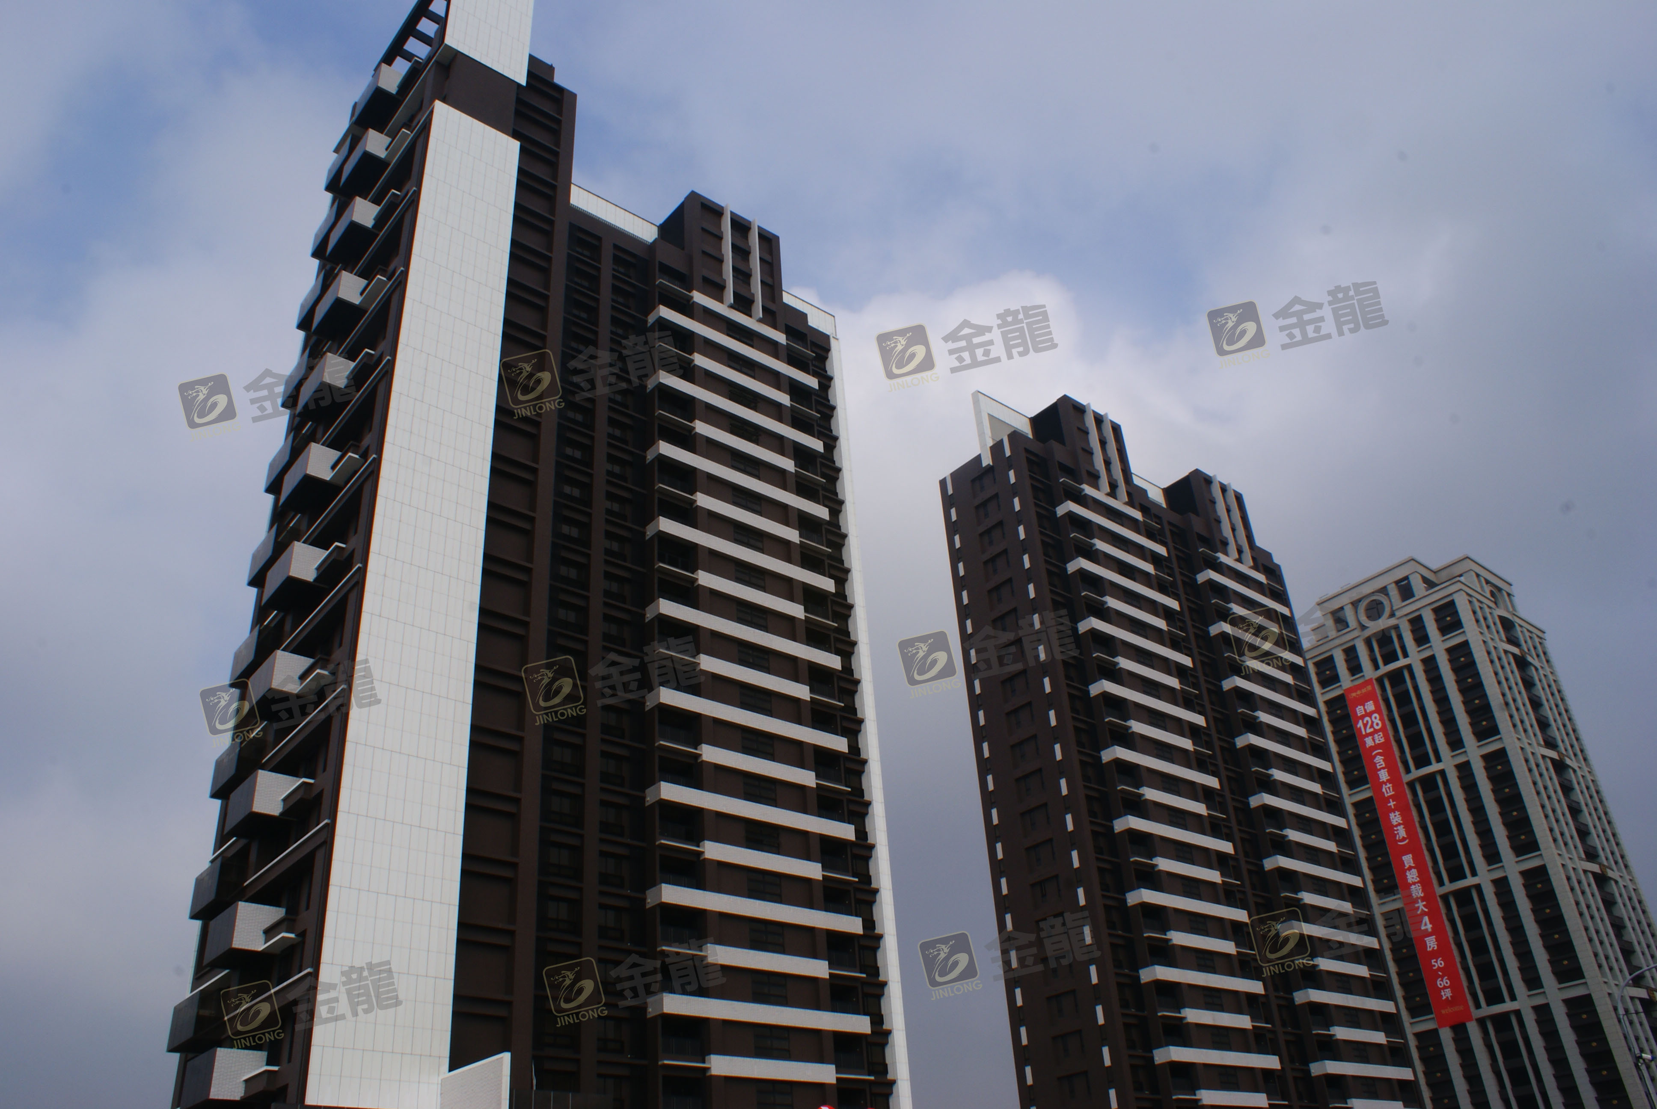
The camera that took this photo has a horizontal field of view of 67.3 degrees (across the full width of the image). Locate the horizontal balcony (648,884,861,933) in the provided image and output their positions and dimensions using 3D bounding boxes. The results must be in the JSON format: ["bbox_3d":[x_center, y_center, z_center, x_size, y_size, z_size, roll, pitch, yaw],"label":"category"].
[{"bbox_3d":[-4.174,22.091,76.355,15.437,1.018,1.600,21,-40,-36],"label":"horizontal balcony"}]

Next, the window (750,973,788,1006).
[{"bbox_3d":[-3.504,26.004,74.243,2.622,1.800,0.200,21,-40,-36],"label":"window"}]

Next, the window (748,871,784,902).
[{"bbox_3d":[-3.994,20.808,77.354,2.675,1.800,0.200,21,-40,-36],"label":"window"}]

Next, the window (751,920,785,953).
[{"bbox_3d":[-3.754,23.432,75.775,2.616,1.800,0.200,21,-40,-36],"label":"window"}]

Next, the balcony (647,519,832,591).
[{"bbox_3d":[-6.002,0.538,89.469,15.653,1.107,1.600,21,-40,-36],"label":"balcony"}]

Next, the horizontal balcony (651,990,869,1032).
[{"bbox_3d":[-3.869,28.685,76.968,16.635,1.073,1.690,21,-39,-37],"label":"horizontal balcony"}]

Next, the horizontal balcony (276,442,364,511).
[{"bbox_3d":[-29.672,-4.216,71.959,2.304,2.176,4.032,20,-38,-36],"label":"horizontal balcony"}]

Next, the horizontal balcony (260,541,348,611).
[{"bbox_3d":[-27.971,1.431,65.661,2.200,2.080,3.950,21,-40,-36],"label":"horizontal balcony"}]

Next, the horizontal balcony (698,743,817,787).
[{"bbox_3d":[-4.500,13.927,80.943,9.284,1.109,0.650,21,-40,-36],"label":"horizontal balcony"}]

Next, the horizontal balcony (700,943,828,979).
[{"bbox_3d":[-3.763,25.668,78.192,9.848,1.073,0.508,21,-39,-37],"label":"horizontal balcony"}]

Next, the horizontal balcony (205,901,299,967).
[{"bbox_3d":[-26.235,17.375,56.035,2.300,2.080,3.950,21,-40,-36],"label":"horizontal balcony"}]

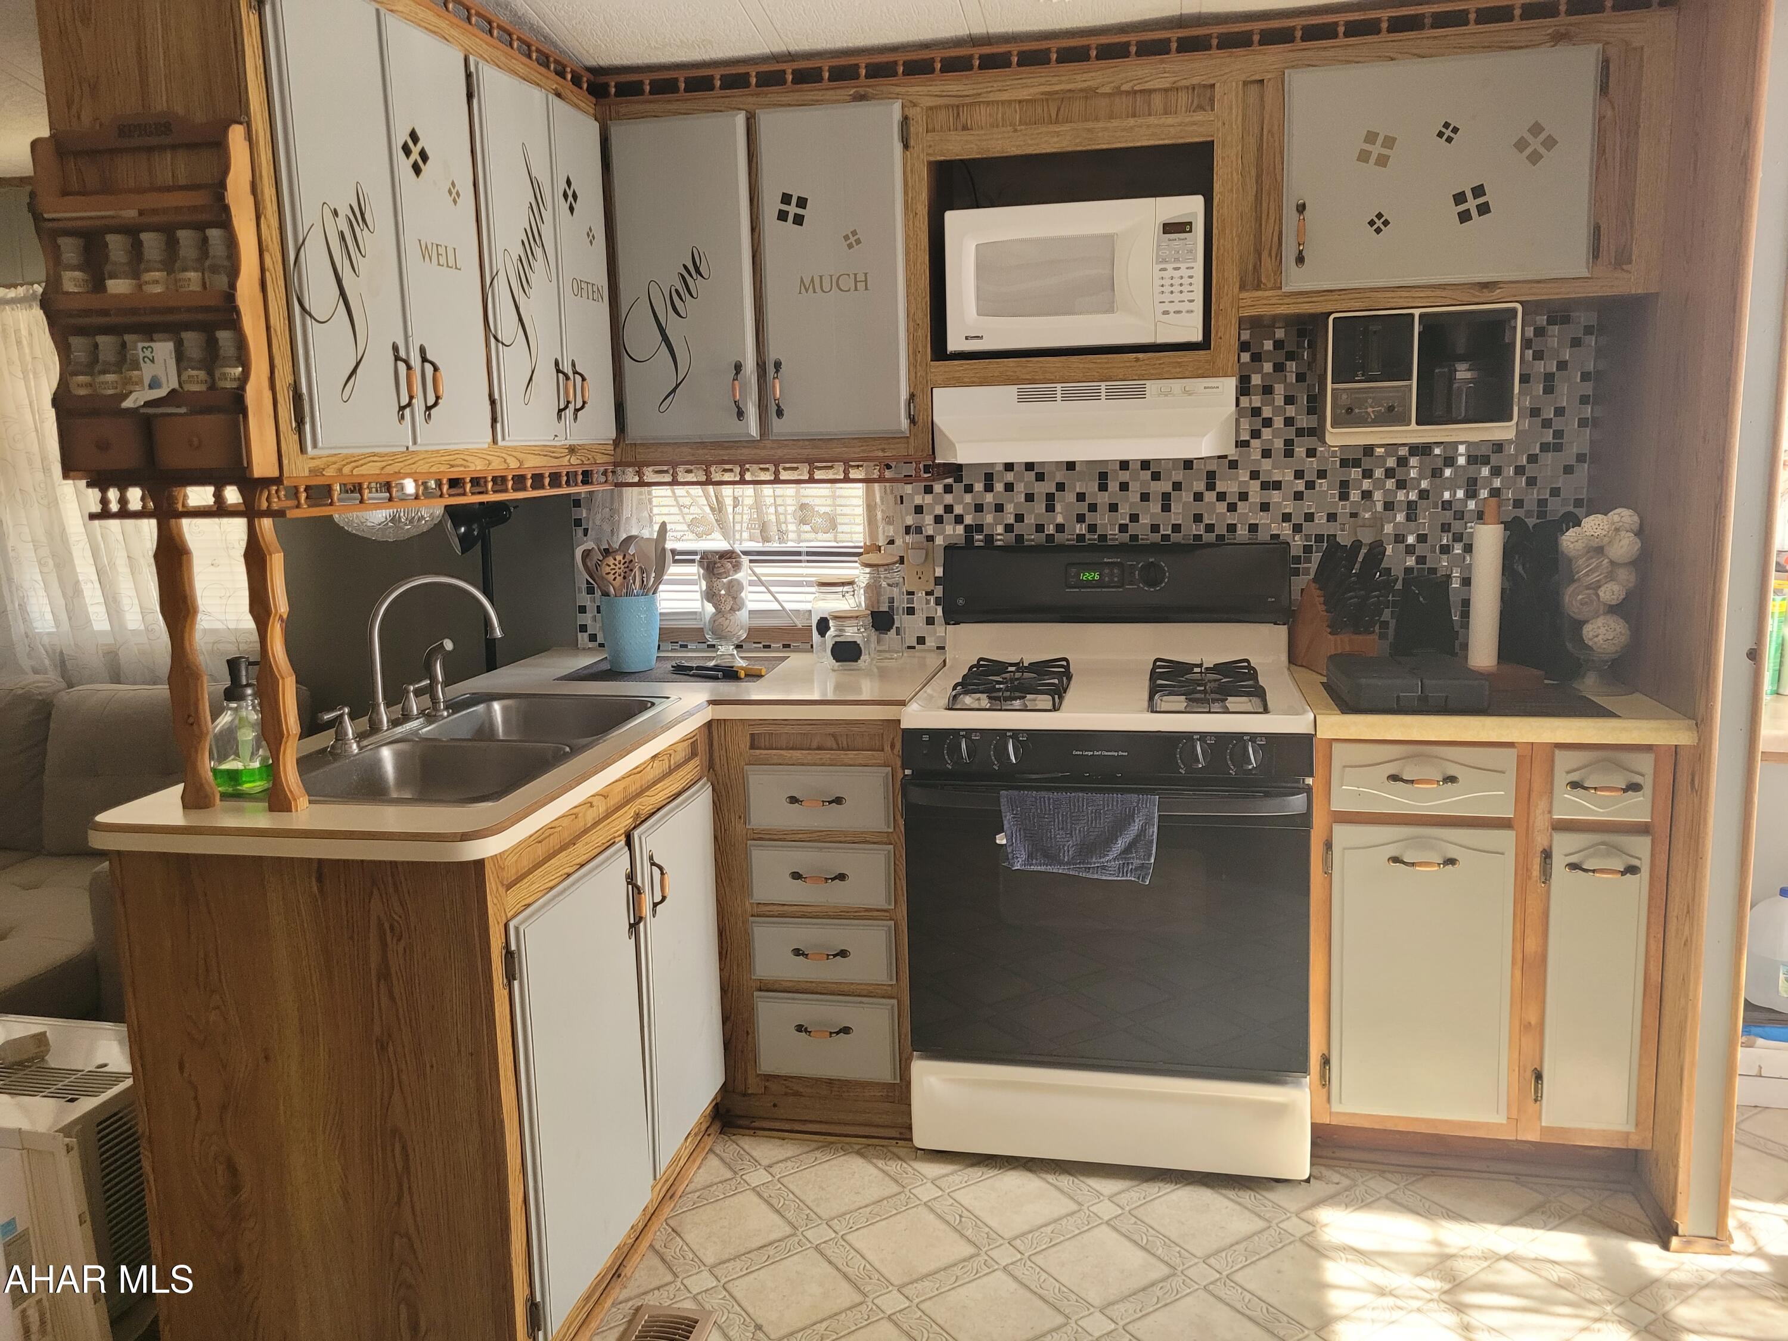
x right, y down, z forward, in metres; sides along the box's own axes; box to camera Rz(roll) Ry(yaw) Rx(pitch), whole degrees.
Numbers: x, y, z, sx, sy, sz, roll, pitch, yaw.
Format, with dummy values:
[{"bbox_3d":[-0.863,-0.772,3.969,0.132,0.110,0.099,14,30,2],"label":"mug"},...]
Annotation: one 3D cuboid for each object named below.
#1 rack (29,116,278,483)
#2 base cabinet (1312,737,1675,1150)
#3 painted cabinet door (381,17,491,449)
[{"bbox_3d":[-0.995,-0.486,1.792,0.286,0.474,0.077,0,10,12],"label":"rack"},{"bbox_3d":[1.141,0.475,2.757,0.615,0.805,0.600,1,10,11],"label":"base cabinet"},{"bbox_3d":[-0.750,-0.703,2.197,0.020,0.660,0.248,0,10,11],"label":"painted cabinet door"}]

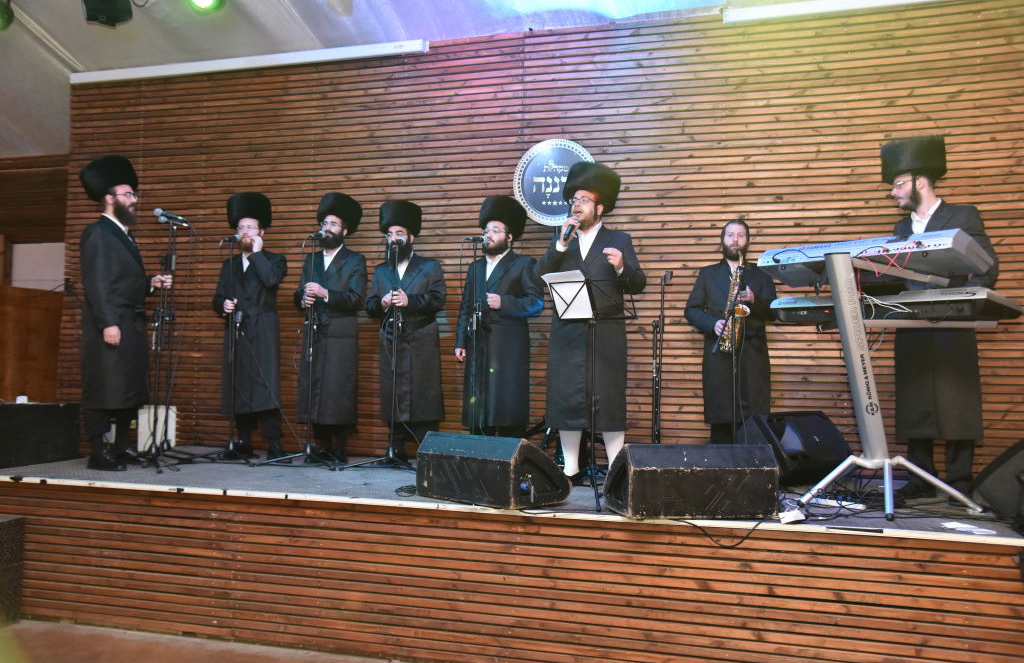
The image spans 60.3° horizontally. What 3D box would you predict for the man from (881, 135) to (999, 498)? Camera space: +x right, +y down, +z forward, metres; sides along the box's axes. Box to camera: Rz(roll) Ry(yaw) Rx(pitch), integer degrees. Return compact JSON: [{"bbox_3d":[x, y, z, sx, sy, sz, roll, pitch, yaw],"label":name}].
[{"bbox_3d":[2.238,-0.089,4.646,0.490,1.940,0.540,3,-3,-40],"label":"man"}]

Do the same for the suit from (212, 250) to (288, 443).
[{"bbox_3d":[-1.898,0.109,6.400,0.540,1.394,0.400,1,-3,3],"label":"suit"}]

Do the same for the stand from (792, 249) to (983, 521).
[{"bbox_3d":[1.893,0.256,4.571,0.700,1.270,0.880,3,-4,-44],"label":"stand"}]

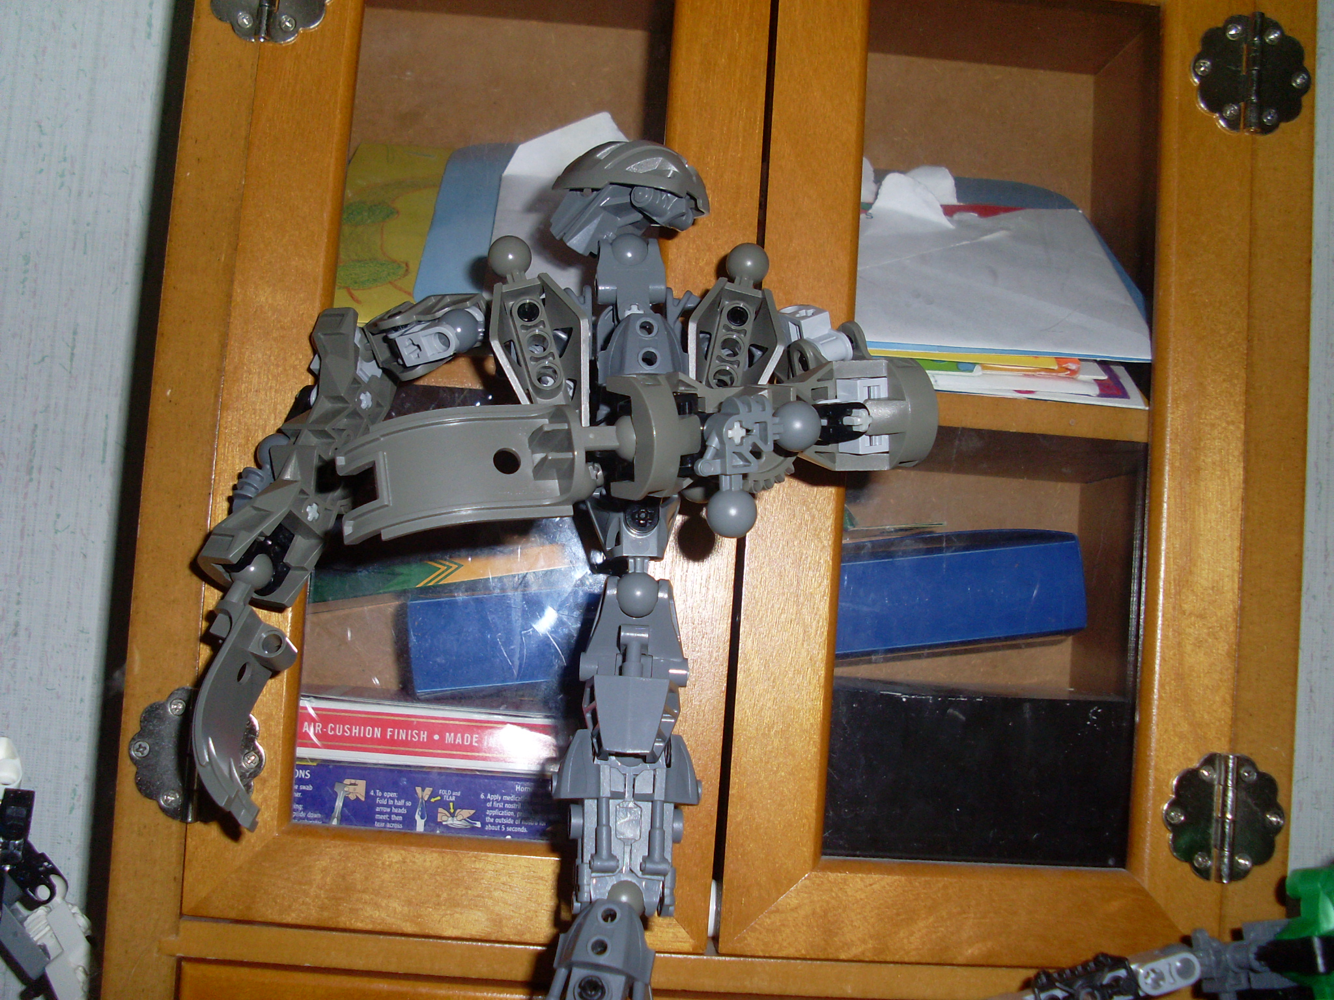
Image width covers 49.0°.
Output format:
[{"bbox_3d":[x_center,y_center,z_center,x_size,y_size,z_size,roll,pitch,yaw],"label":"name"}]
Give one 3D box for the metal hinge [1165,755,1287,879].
[{"bbox_3d":[0.146,0.083,0.383,0.034,0.034,0.004,4,-4,-2],"label":"metal hinge"}]

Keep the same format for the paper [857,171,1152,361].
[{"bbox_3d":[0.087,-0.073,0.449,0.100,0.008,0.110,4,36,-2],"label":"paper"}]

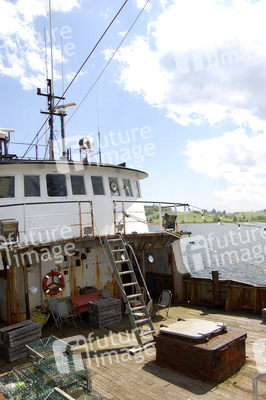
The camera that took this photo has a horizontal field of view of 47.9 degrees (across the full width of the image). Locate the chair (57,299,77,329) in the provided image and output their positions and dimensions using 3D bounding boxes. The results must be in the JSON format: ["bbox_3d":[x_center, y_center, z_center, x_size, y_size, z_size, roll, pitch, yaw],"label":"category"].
[{"bbox_3d":[-1.911,3.261,8.550,0.460,0.790,0.480,0,-5,-28],"label":"chair"}]

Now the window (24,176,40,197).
[{"bbox_3d":[-3.041,-0.424,9.048,0.460,0.660,0.070,-2,-10,-17],"label":"window"}]

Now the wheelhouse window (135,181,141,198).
[{"bbox_3d":[0.179,-0.429,12.319,0.070,0.660,0.460,-11,-5,16],"label":"wheelhouse window"}]

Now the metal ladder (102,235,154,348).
[{"bbox_3d":[-0.086,2.148,7.452,0.476,2.718,0.150,1,-35,-38],"label":"metal ladder"}]

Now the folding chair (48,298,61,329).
[{"bbox_3d":[-2.177,3.275,8.700,0.460,0.790,0.480,0,-5,-28],"label":"folding chair"}]

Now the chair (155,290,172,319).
[{"bbox_3d":[0.898,3.007,8.600,0.460,0.790,0.480,-5,-5,40],"label":"chair"}]

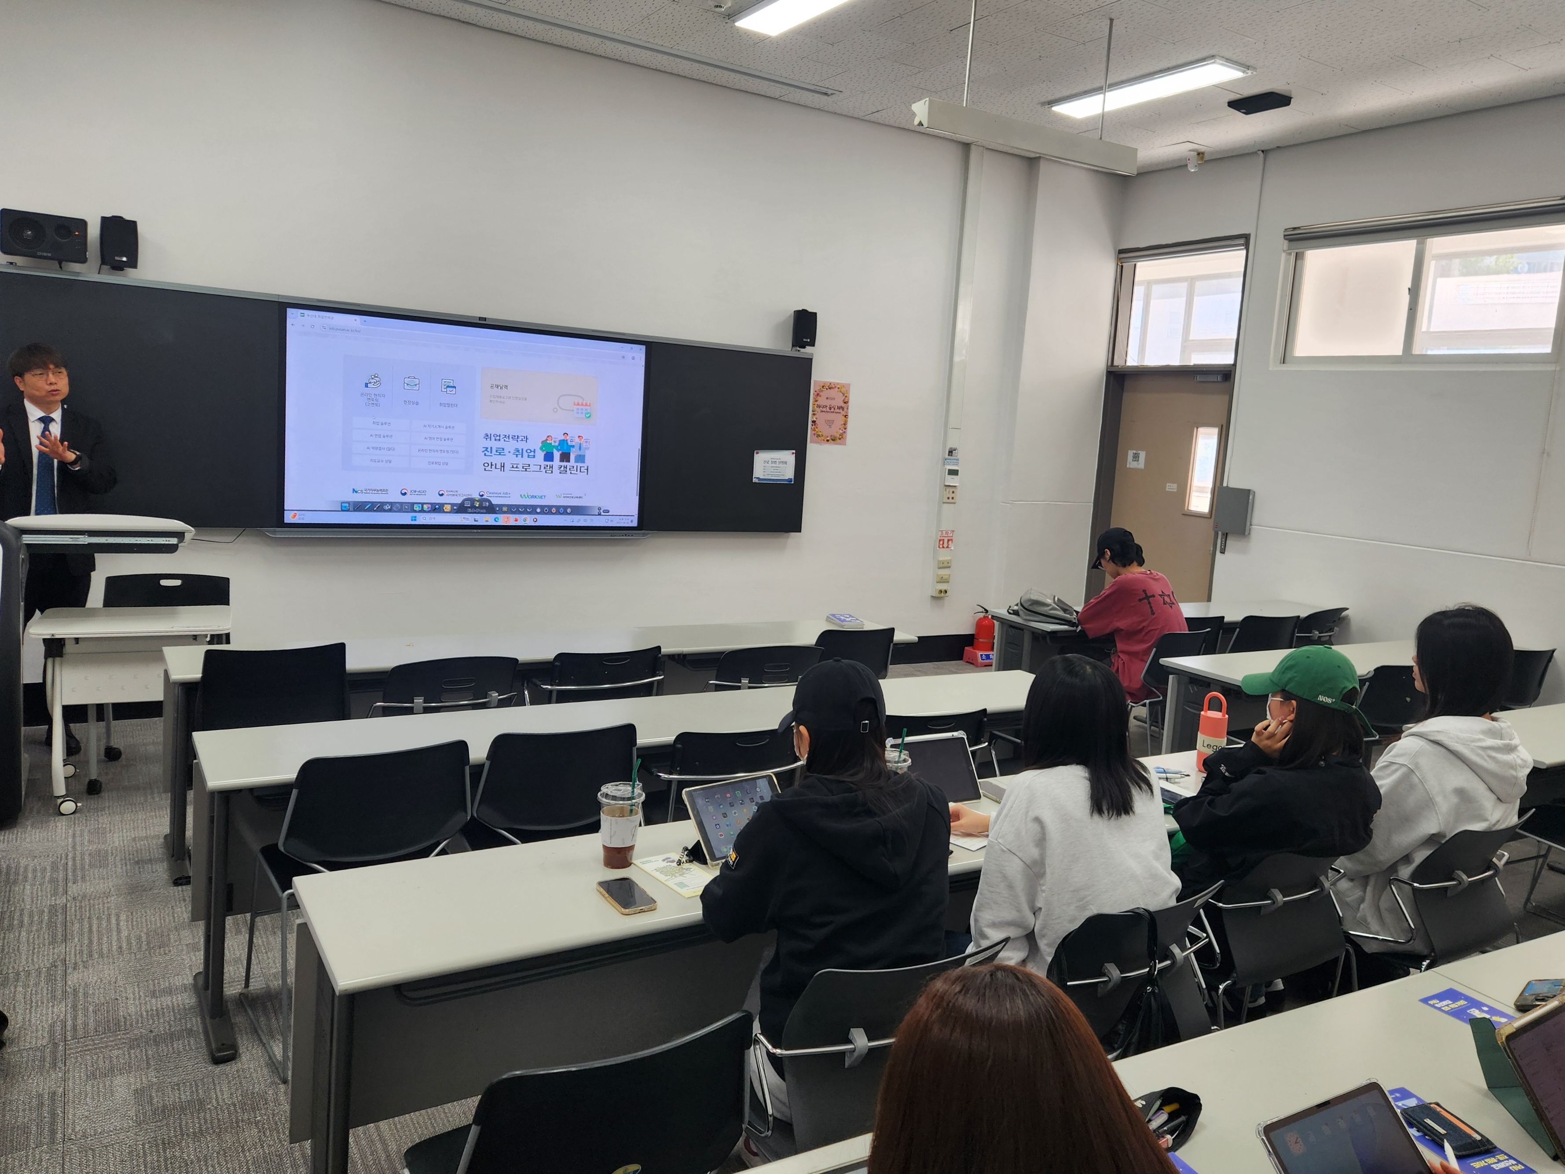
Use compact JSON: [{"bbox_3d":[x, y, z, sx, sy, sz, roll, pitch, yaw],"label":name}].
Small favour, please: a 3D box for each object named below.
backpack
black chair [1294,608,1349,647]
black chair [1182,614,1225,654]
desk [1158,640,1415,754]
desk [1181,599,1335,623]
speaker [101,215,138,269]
[{"bbox_3d":[1.511,0.098,5.800,0.290,0.160,0.450,-3,11,-39],"label":"backpack"},{"bbox_3d":[3.065,0.516,6.427,0.520,0.800,0.550,-3,11,-39],"label":"black chair"},{"bbox_3d":[2.033,0.521,5.731,0.480,0.820,0.530,-2,10,-31],"label":"black chair"},{"bbox_3d":[2.813,0.710,5.158,2.350,0.735,0.450,-1,10,-29],"label":"desk"},{"bbox_3d":[2.812,0.499,6.480,1.200,0.707,0.450,-1,10,-31],"label":"desk"},{"bbox_3d":[-2.996,-1.552,4.699,0.145,0.235,0.150,-2,11,-35],"label":"speaker"}]

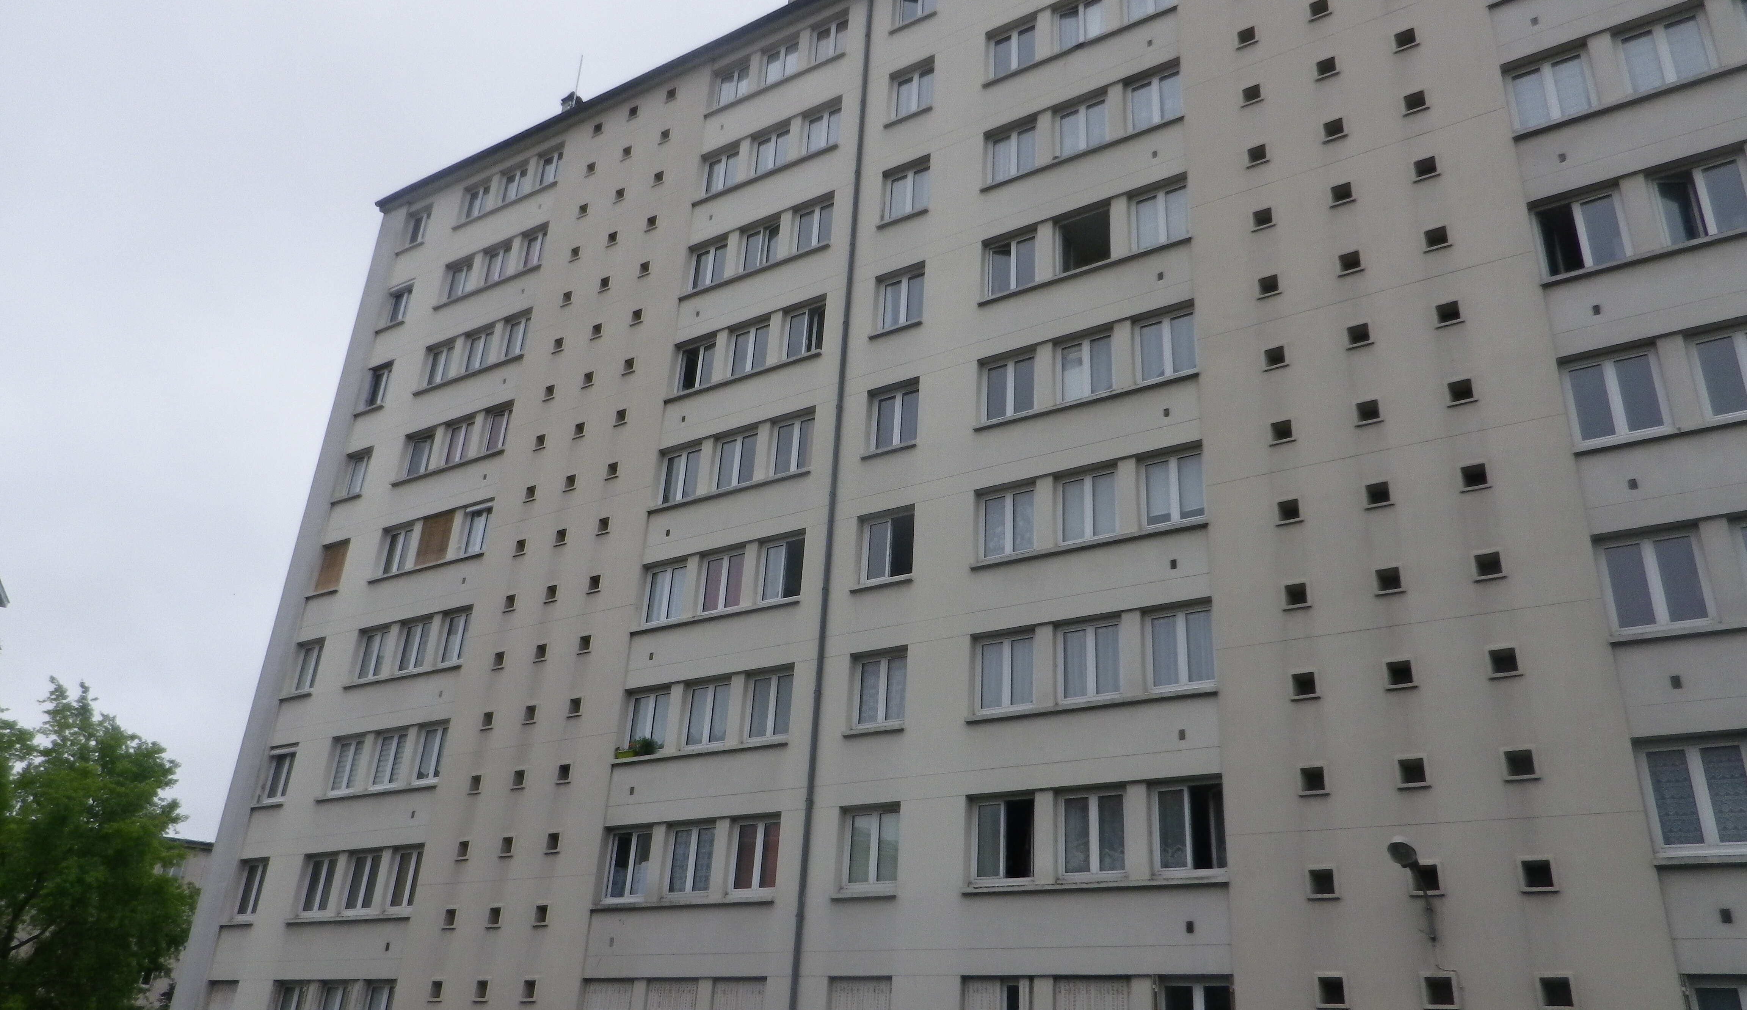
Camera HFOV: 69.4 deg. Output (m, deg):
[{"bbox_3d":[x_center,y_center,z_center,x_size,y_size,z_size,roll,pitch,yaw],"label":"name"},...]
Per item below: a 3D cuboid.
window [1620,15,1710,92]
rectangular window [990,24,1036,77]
[{"bbox_3d":[11.764,-6.672,18.688,1.108,1.289,0.140,-13,-30,31],"label":"window"},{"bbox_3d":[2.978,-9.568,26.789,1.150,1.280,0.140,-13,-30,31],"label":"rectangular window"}]

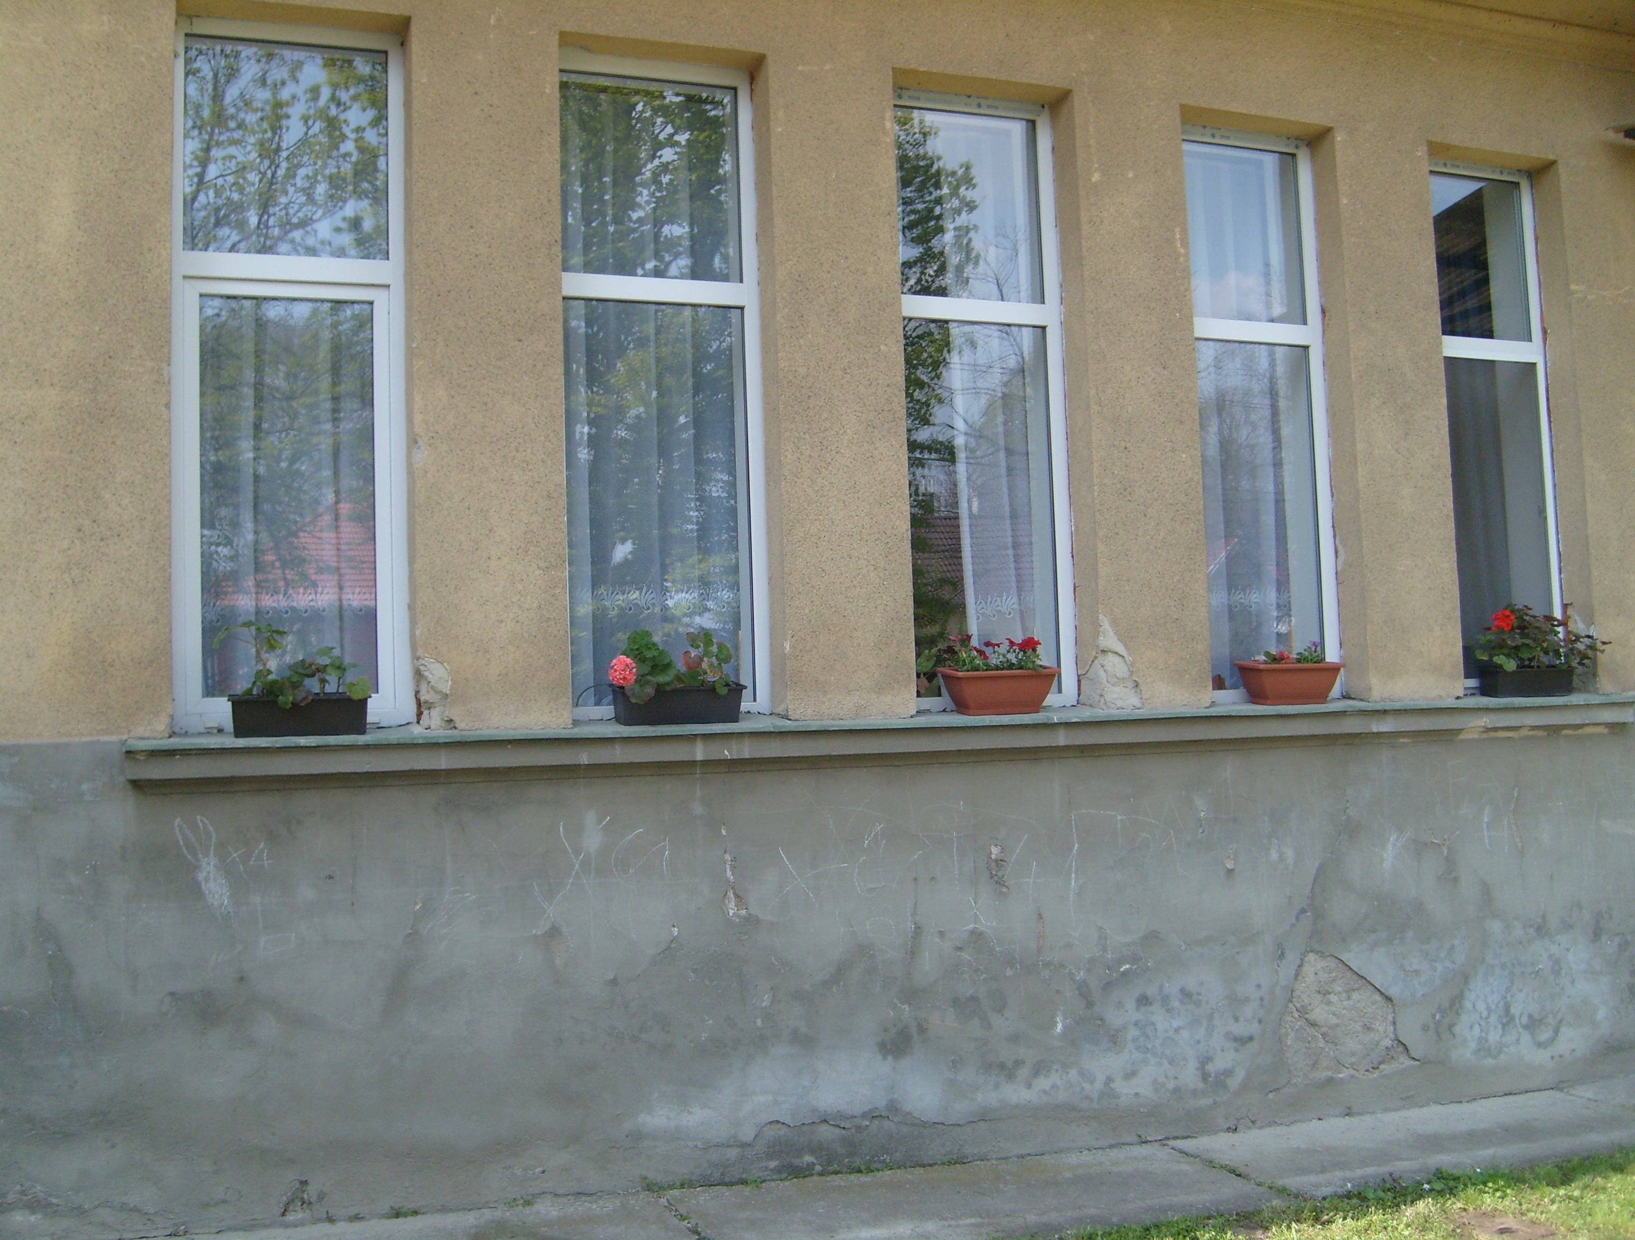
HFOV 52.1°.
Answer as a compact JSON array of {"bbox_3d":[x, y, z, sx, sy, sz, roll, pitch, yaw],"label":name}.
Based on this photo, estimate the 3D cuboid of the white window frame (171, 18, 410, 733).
[{"bbox_3d":[-1.682,-0.797,5.334,0.737,2.308,0.080,0,-4,-21],"label":"white window frame"}]

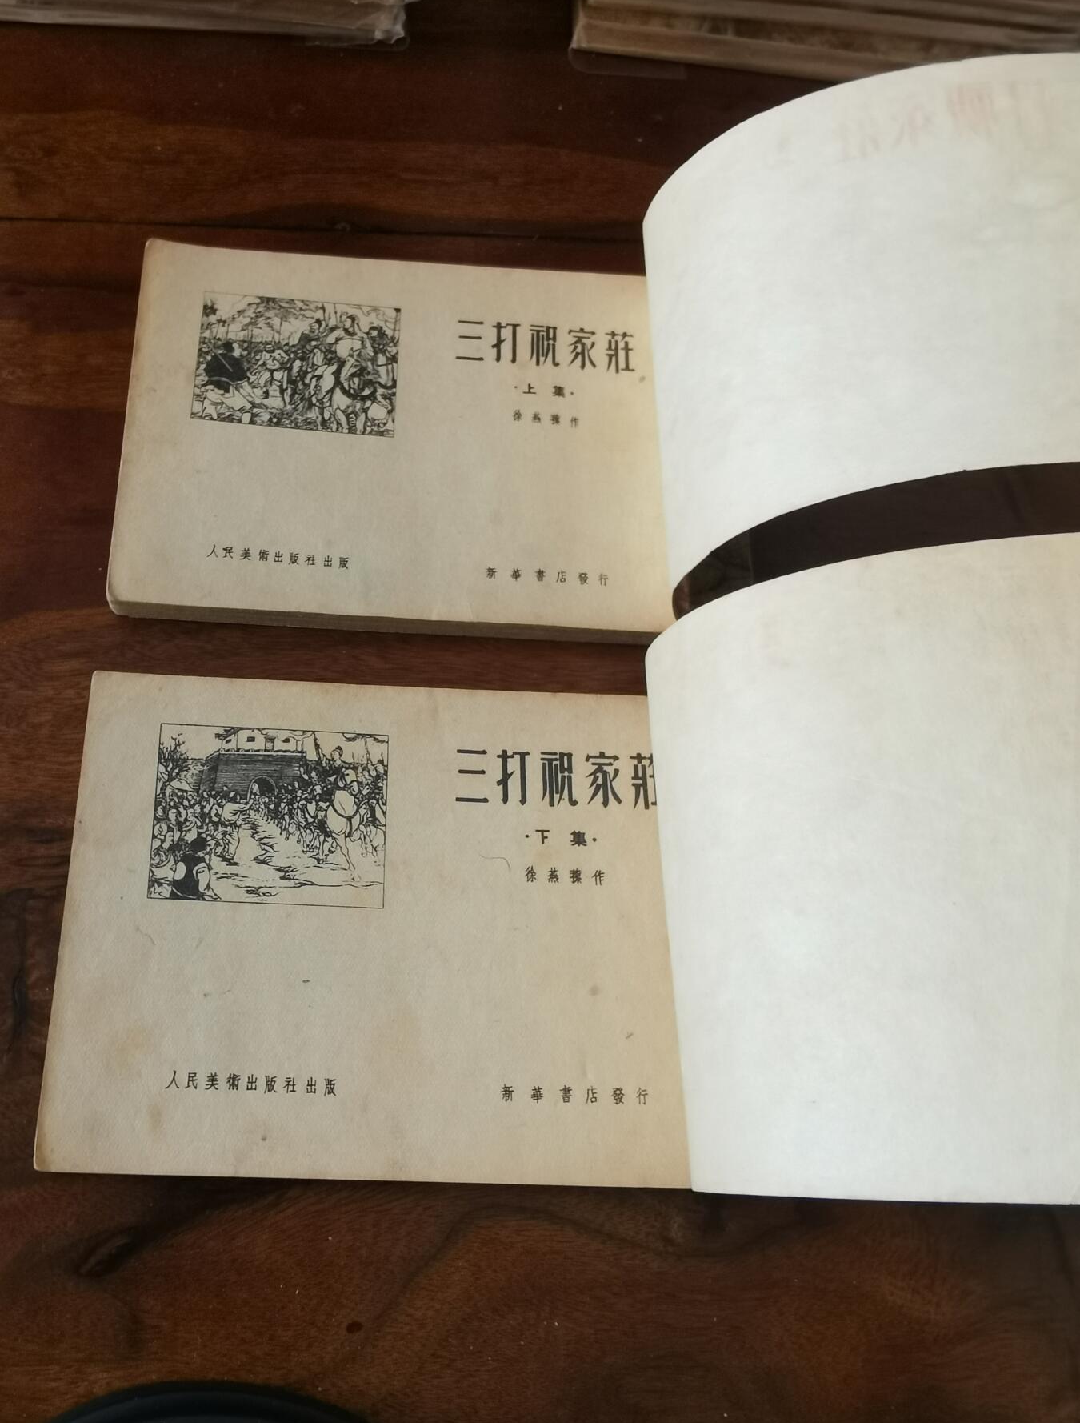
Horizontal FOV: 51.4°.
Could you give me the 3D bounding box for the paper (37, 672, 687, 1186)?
[{"bbox_3d":[-0.034,0.044,0.241,0.130,0.008,0.104,2,72,-4],"label":"paper"}]

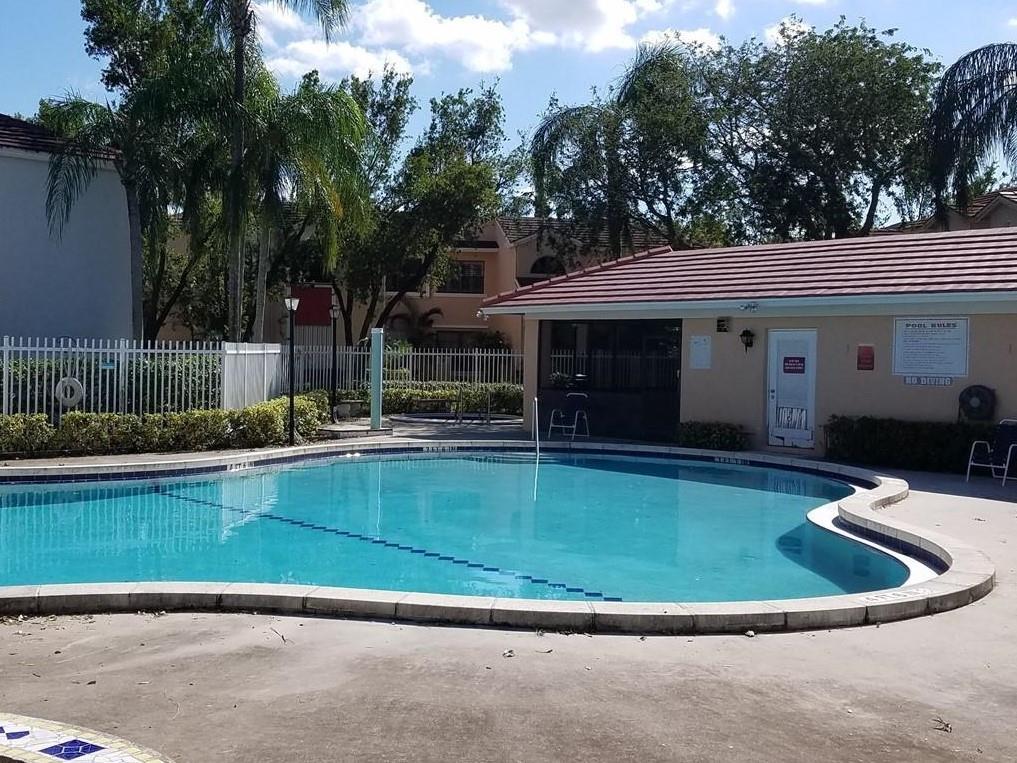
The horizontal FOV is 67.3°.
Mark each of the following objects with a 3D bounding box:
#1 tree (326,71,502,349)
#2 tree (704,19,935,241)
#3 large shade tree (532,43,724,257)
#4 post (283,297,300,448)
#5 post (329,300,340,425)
[{"bbox_3d":[-3.014,-4.515,24.500,6.000,10.660,6.000,1,1,0],"label":"tree"},{"bbox_3d":[8.874,-4.614,21.800,6.800,11.490,6.500,1,1,0],"label":"tree"},{"bbox_3d":[3.832,-4.835,24.000,6.200,11.630,6.000,1,1,0],"label":"large shade tree"},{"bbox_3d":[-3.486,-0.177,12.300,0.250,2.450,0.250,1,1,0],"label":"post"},{"bbox_3d":[-3.576,-0.354,15.700,0.250,2.460,0.250,1,1,0],"label":"post"}]

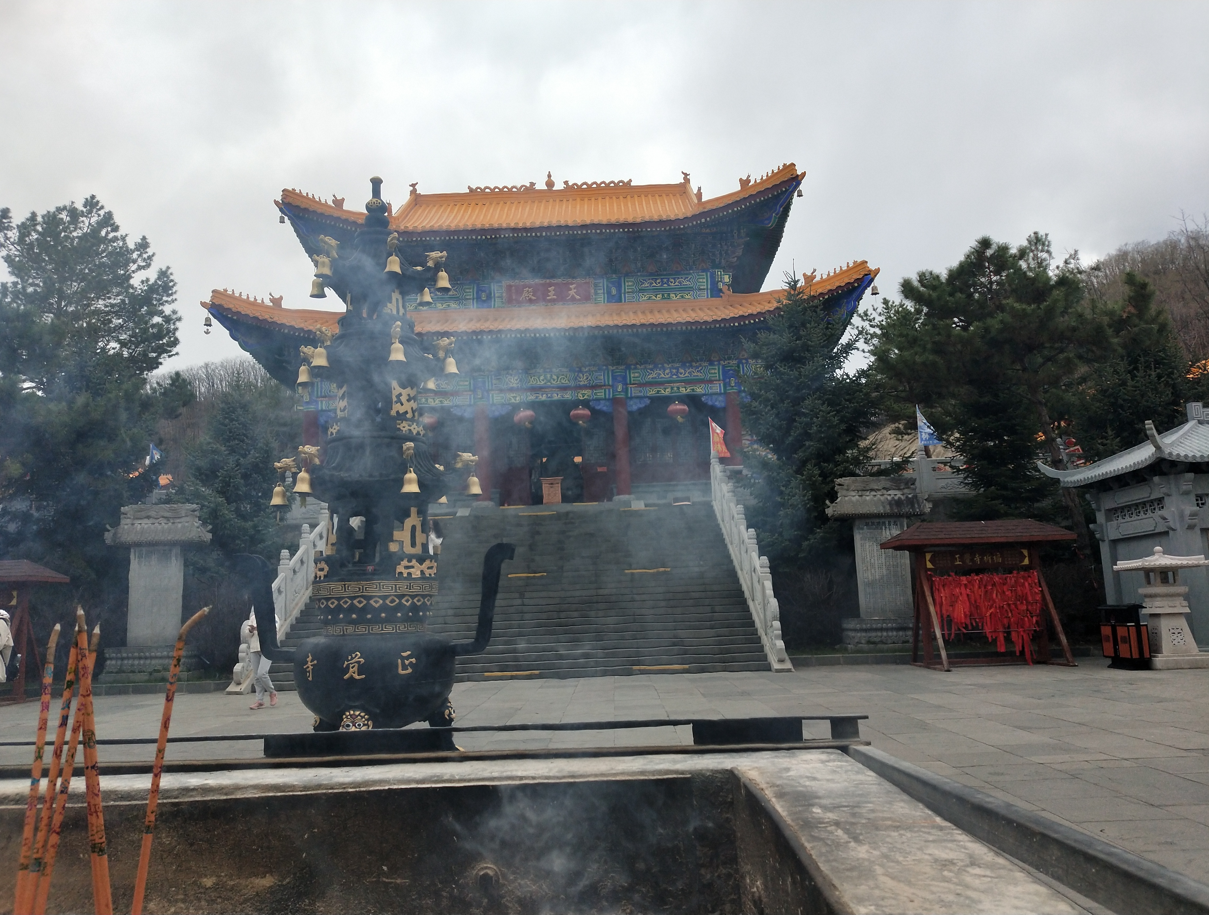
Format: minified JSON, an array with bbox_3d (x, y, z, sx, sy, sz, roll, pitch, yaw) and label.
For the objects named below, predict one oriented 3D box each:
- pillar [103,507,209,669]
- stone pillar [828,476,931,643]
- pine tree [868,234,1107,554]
[{"bbox_3d":[-9.711,2.823,17.595,1.980,3.665,0.850,-2,-9,0],"label":"pillar"},{"bbox_3d":[5.946,2.245,17.598,1.980,3.665,0.850,-2,-9,0],"label":"stone pillar"},{"bbox_3d":[9.570,-1.012,20.118,5.600,9.642,5.200,-2,-9,0],"label":"pine tree"}]

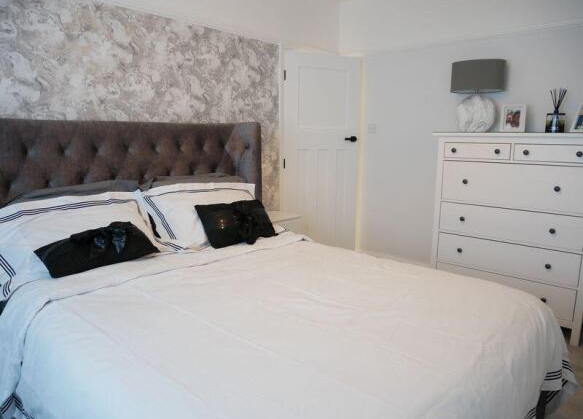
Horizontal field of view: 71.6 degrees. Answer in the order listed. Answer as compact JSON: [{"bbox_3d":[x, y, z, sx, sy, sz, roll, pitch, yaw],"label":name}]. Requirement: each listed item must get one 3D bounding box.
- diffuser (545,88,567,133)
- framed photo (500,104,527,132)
[{"bbox_3d":[1.728,-0.640,2.632,0.115,0.290,0.110,9,13,40],"label":"diffuser"},{"bbox_3d":[1.555,-0.635,2.827,0.158,0.208,0.040,9,5,40],"label":"framed photo"}]

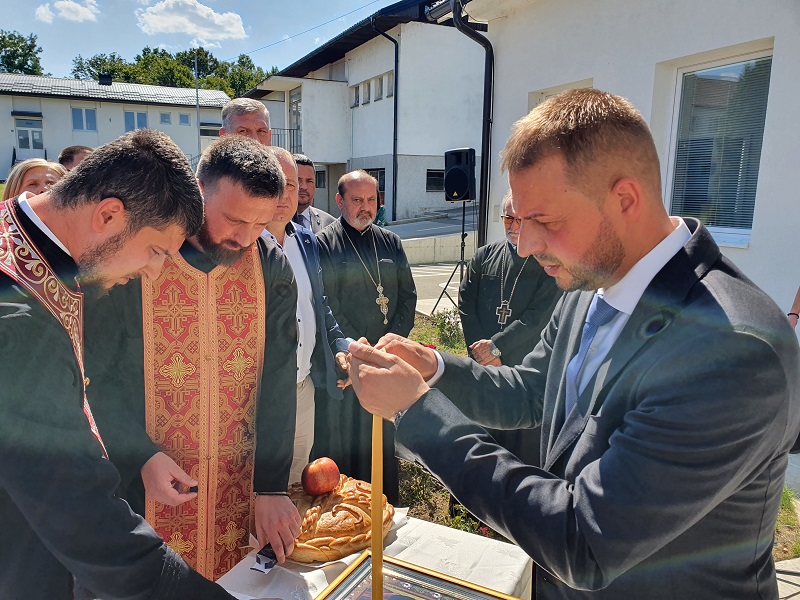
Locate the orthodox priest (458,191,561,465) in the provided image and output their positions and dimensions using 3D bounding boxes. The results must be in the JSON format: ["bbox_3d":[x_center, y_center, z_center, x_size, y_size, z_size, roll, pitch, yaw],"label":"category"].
[{"bbox_3d":[0.495,0.326,2.724,0.540,1.650,0.380,6,11,24],"label":"orthodox priest"}]

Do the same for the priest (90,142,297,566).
[{"bbox_3d":[-0.498,0.473,1.515,0.560,1.730,0.440,-4,11,-27],"label":"priest"}]

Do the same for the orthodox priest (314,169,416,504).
[{"bbox_3d":[-0.180,0.258,2.826,0.540,1.720,0.370,-3,11,-24],"label":"orthodox priest"}]

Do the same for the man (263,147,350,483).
[{"bbox_3d":[-0.409,0.338,2.222,0.540,1.760,0.380,-4,11,-30],"label":"man"}]

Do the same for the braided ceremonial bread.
[{"bbox_3d":[-0.160,0.519,1.511,0.270,0.115,0.270,-2,10,-17],"label":"braided ceremonial bread"}]

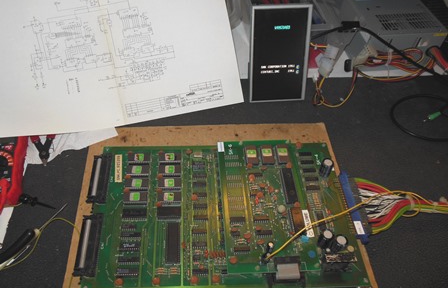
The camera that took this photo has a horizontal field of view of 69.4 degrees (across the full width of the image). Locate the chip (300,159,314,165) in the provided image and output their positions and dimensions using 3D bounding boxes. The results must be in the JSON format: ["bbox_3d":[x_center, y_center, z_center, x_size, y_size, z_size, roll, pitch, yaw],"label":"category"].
[{"bbox_3d":[0.129,0.028,0.498,0.019,0.005,0.008,-1,55,-3],"label":"chip"}]

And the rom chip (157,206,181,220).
[{"bbox_3d":[-0.075,0.095,0.441,0.032,0.007,0.015,-1,55,-3],"label":"rom chip"}]

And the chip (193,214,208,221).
[{"bbox_3d":[-0.032,0.102,0.442,0.019,0.004,0.008,0,54,-5],"label":"chip"}]

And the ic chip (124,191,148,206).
[{"bbox_3d":[-0.124,0.075,0.457,0.032,0.006,0.015,-1,54,-2],"label":"ic chip"}]

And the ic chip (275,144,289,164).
[{"bbox_3d":[0.087,0.016,0.486,0.015,0.006,0.032,-1,54,-2],"label":"ic chip"}]

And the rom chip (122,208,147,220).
[{"bbox_3d":[-0.121,0.095,0.440,0.032,0.005,0.015,-1,55,-3],"label":"rom chip"}]

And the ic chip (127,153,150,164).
[{"bbox_3d":[-0.129,0.022,0.490,0.032,0.009,0.015,-1,55,-3],"label":"ic chip"}]

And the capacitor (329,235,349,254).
[{"bbox_3d":[0.147,0.128,0.415,0.015,0.027,0.015,-1,54,-2],"label":"capacitor"}]

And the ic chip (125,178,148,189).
[{"bbox_3d":[-0.124,0.058,0.463,0.032,0.005,0.015,0,54,-5],"label":"ic chip"}]

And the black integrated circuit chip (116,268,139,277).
[{"bbox_3d":[-0.120,0.158,0.402,0.026,0.004,0.007,-1,54,-2],"label":"black integrated circuit chip"}]

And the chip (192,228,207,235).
[{"bbox_3d":[-0.033,0.117,0.433,0.019,0.004,0.007,-1,54,-2],"label":"chip"}]

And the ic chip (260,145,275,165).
[{"bbox_3d":[0.064,0.017,0.484,0.015,0.006,0.032,-1,54,-2],"label":"ic chip"}]

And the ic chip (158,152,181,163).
[{"bbox_3d":[-0.080,0.022,0.492,0.032,0.005,0.015,0,54,-5],"label":"ic chip"}]

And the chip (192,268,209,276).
[{"bbox_3d":[-0.029,0.159,0.399,0.019,0.005,0.008,-1,55,-3],"label":"chip"}]

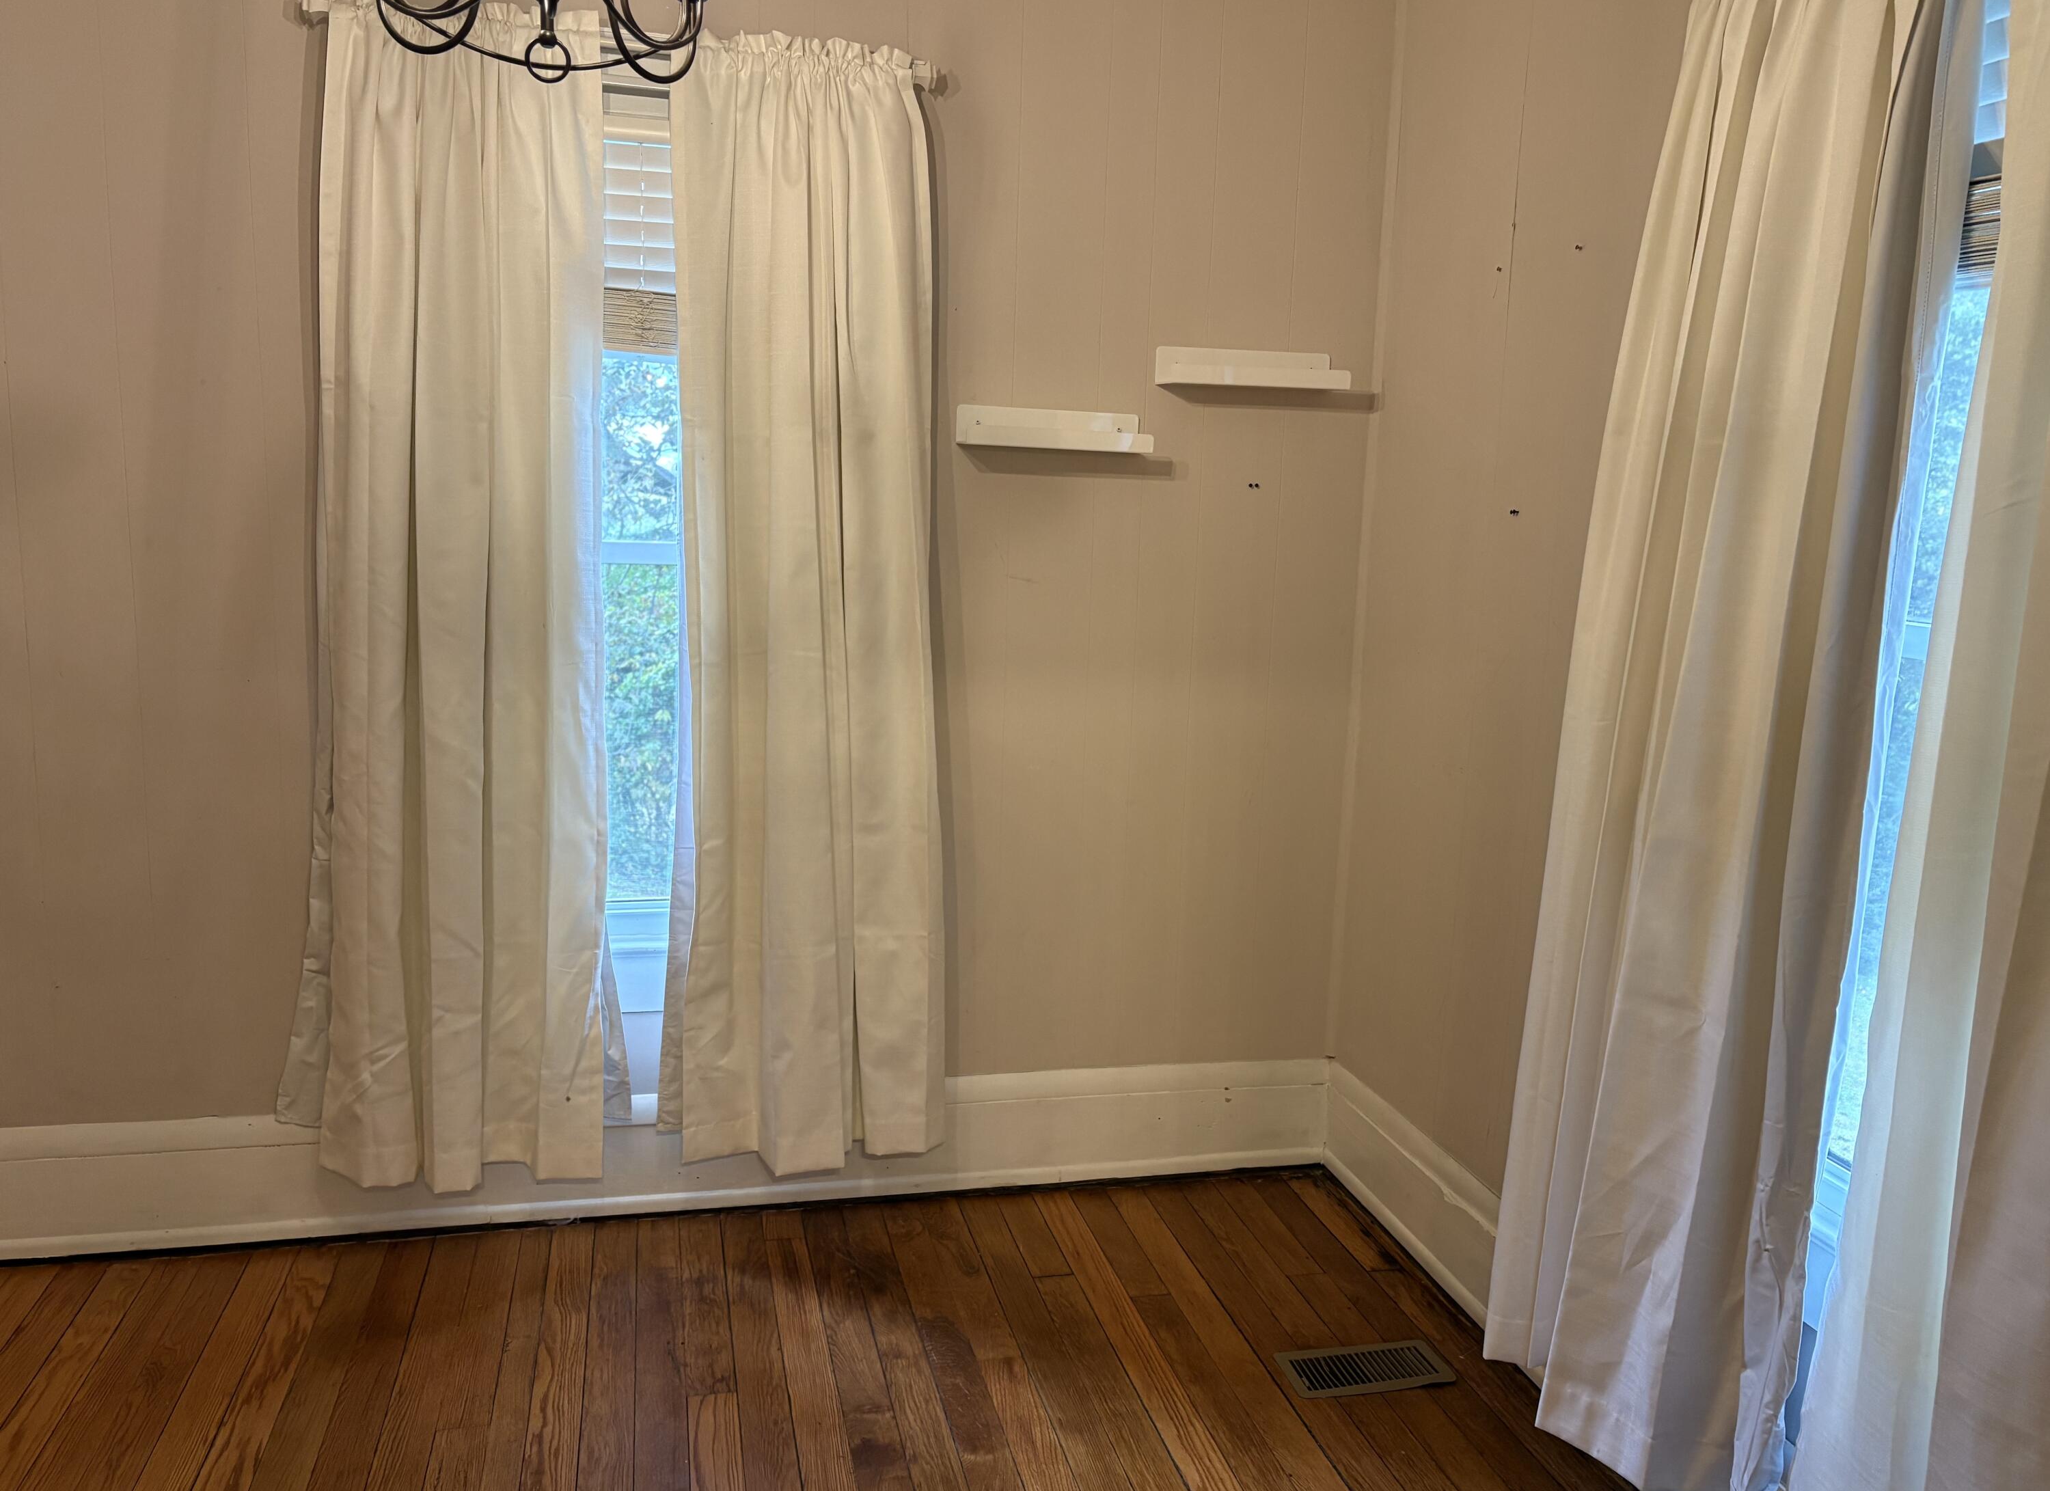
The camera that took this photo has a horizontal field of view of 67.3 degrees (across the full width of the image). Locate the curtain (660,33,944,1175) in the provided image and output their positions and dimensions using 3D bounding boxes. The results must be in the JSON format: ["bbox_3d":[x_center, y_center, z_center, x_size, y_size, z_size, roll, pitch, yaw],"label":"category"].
[{"bbox_3d":[-0.409,-0.228,2.978,0.575,2.147,0.130,0,9,-14],"label":"curtain"}]

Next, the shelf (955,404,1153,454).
[{"bbox_3d":[0.061,-0.631,3.068,0.378,0.082,0.098,0,9,-14],"label":"shelf"}]

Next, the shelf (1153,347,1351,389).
[{"bbox_3d":[0.465,-0.769,3.143,0.381,0.073,0.098,0,9,-14],"label":"shelf"}]

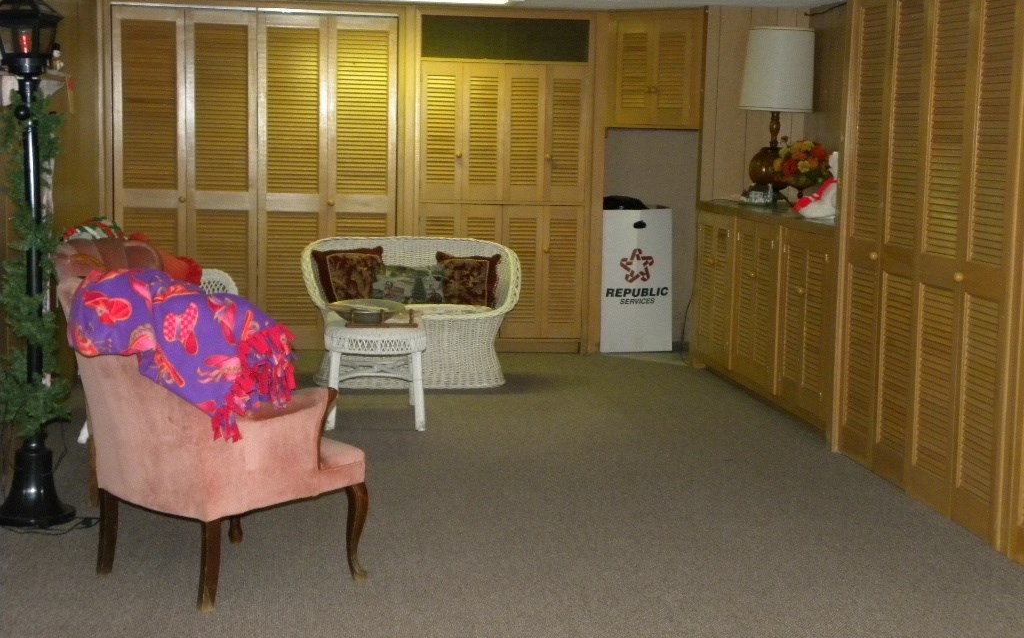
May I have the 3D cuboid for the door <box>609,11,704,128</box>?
[{"bbox_3d":[0.838,-1.443,9.924,0.680,0.680,0.060,6,8,39],"label":"door"}]

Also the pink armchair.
[{"bbox_3d":[-0.891,0.331,5.231,0.700,0.920,0.730,7,9,43],"label":"pink armchair"}]

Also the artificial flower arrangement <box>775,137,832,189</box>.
[{"bbox_3d":[1.626,-0.844,9.561,0.330,0.330,0.300,0,6,-8],"label":"artificial flower arrangement"}]

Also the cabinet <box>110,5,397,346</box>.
[{"bbox_3d":[-1.562,-0.851,10.501,1.670,2.010,0.450,0,6,-8],"label":"cabinet"}]

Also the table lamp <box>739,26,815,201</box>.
[{"bbox_3d":[1.512,-1.167,9.783,0.430,1.000,0.430,0,6,-8],"label":"table lamp"}]

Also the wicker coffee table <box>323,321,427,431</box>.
[{"bbox_3d":[-0.669,0.239,8.193,0.470,0.465,0.800,0,6,-8],"label":"wicker coffee table"}]

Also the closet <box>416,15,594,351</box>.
[{"bbox_3d":[-0.080,-0.837,10.710,1.100,2.070,0.450,0,6,-8],"label":"closet"}]

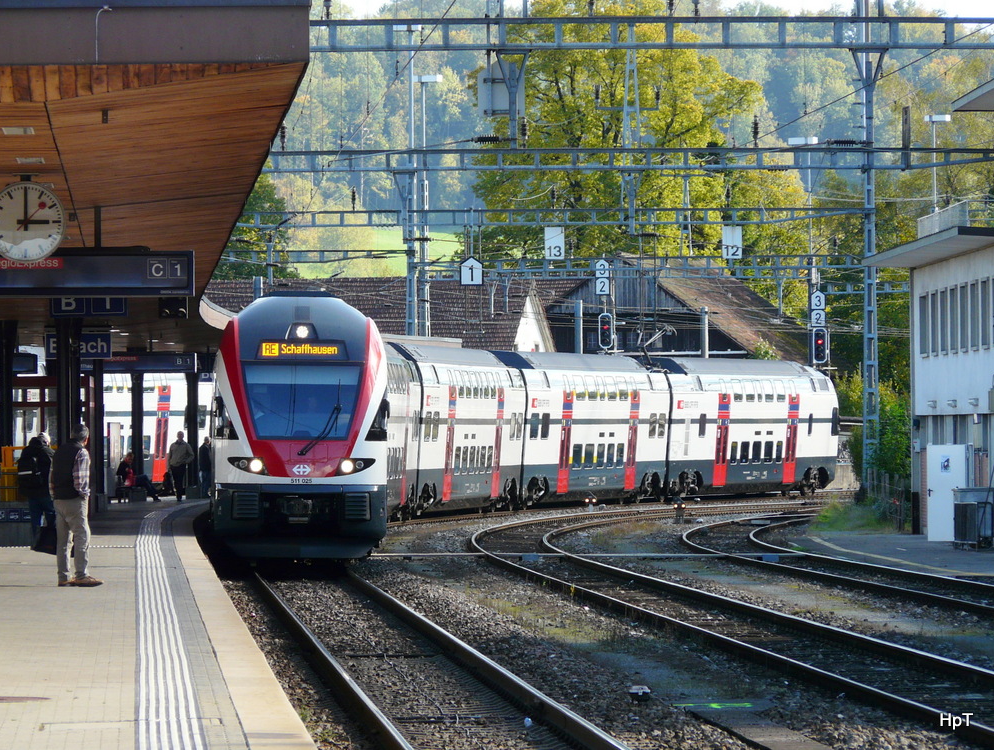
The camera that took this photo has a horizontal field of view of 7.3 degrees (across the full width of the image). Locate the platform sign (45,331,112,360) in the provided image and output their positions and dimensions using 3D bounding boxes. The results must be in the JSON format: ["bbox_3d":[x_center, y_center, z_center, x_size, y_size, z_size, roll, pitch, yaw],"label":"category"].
[{"bbox_3d":[-7.883,-0.537,147.000,1.260,0.520,0.150,0,0,-2],"label":"platform sign"}]

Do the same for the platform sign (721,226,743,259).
[{"bbox_3d":[6.011,-3.373,199.000,0.500,0.820,0.070,0,0,5],"label":"platform sign"}]

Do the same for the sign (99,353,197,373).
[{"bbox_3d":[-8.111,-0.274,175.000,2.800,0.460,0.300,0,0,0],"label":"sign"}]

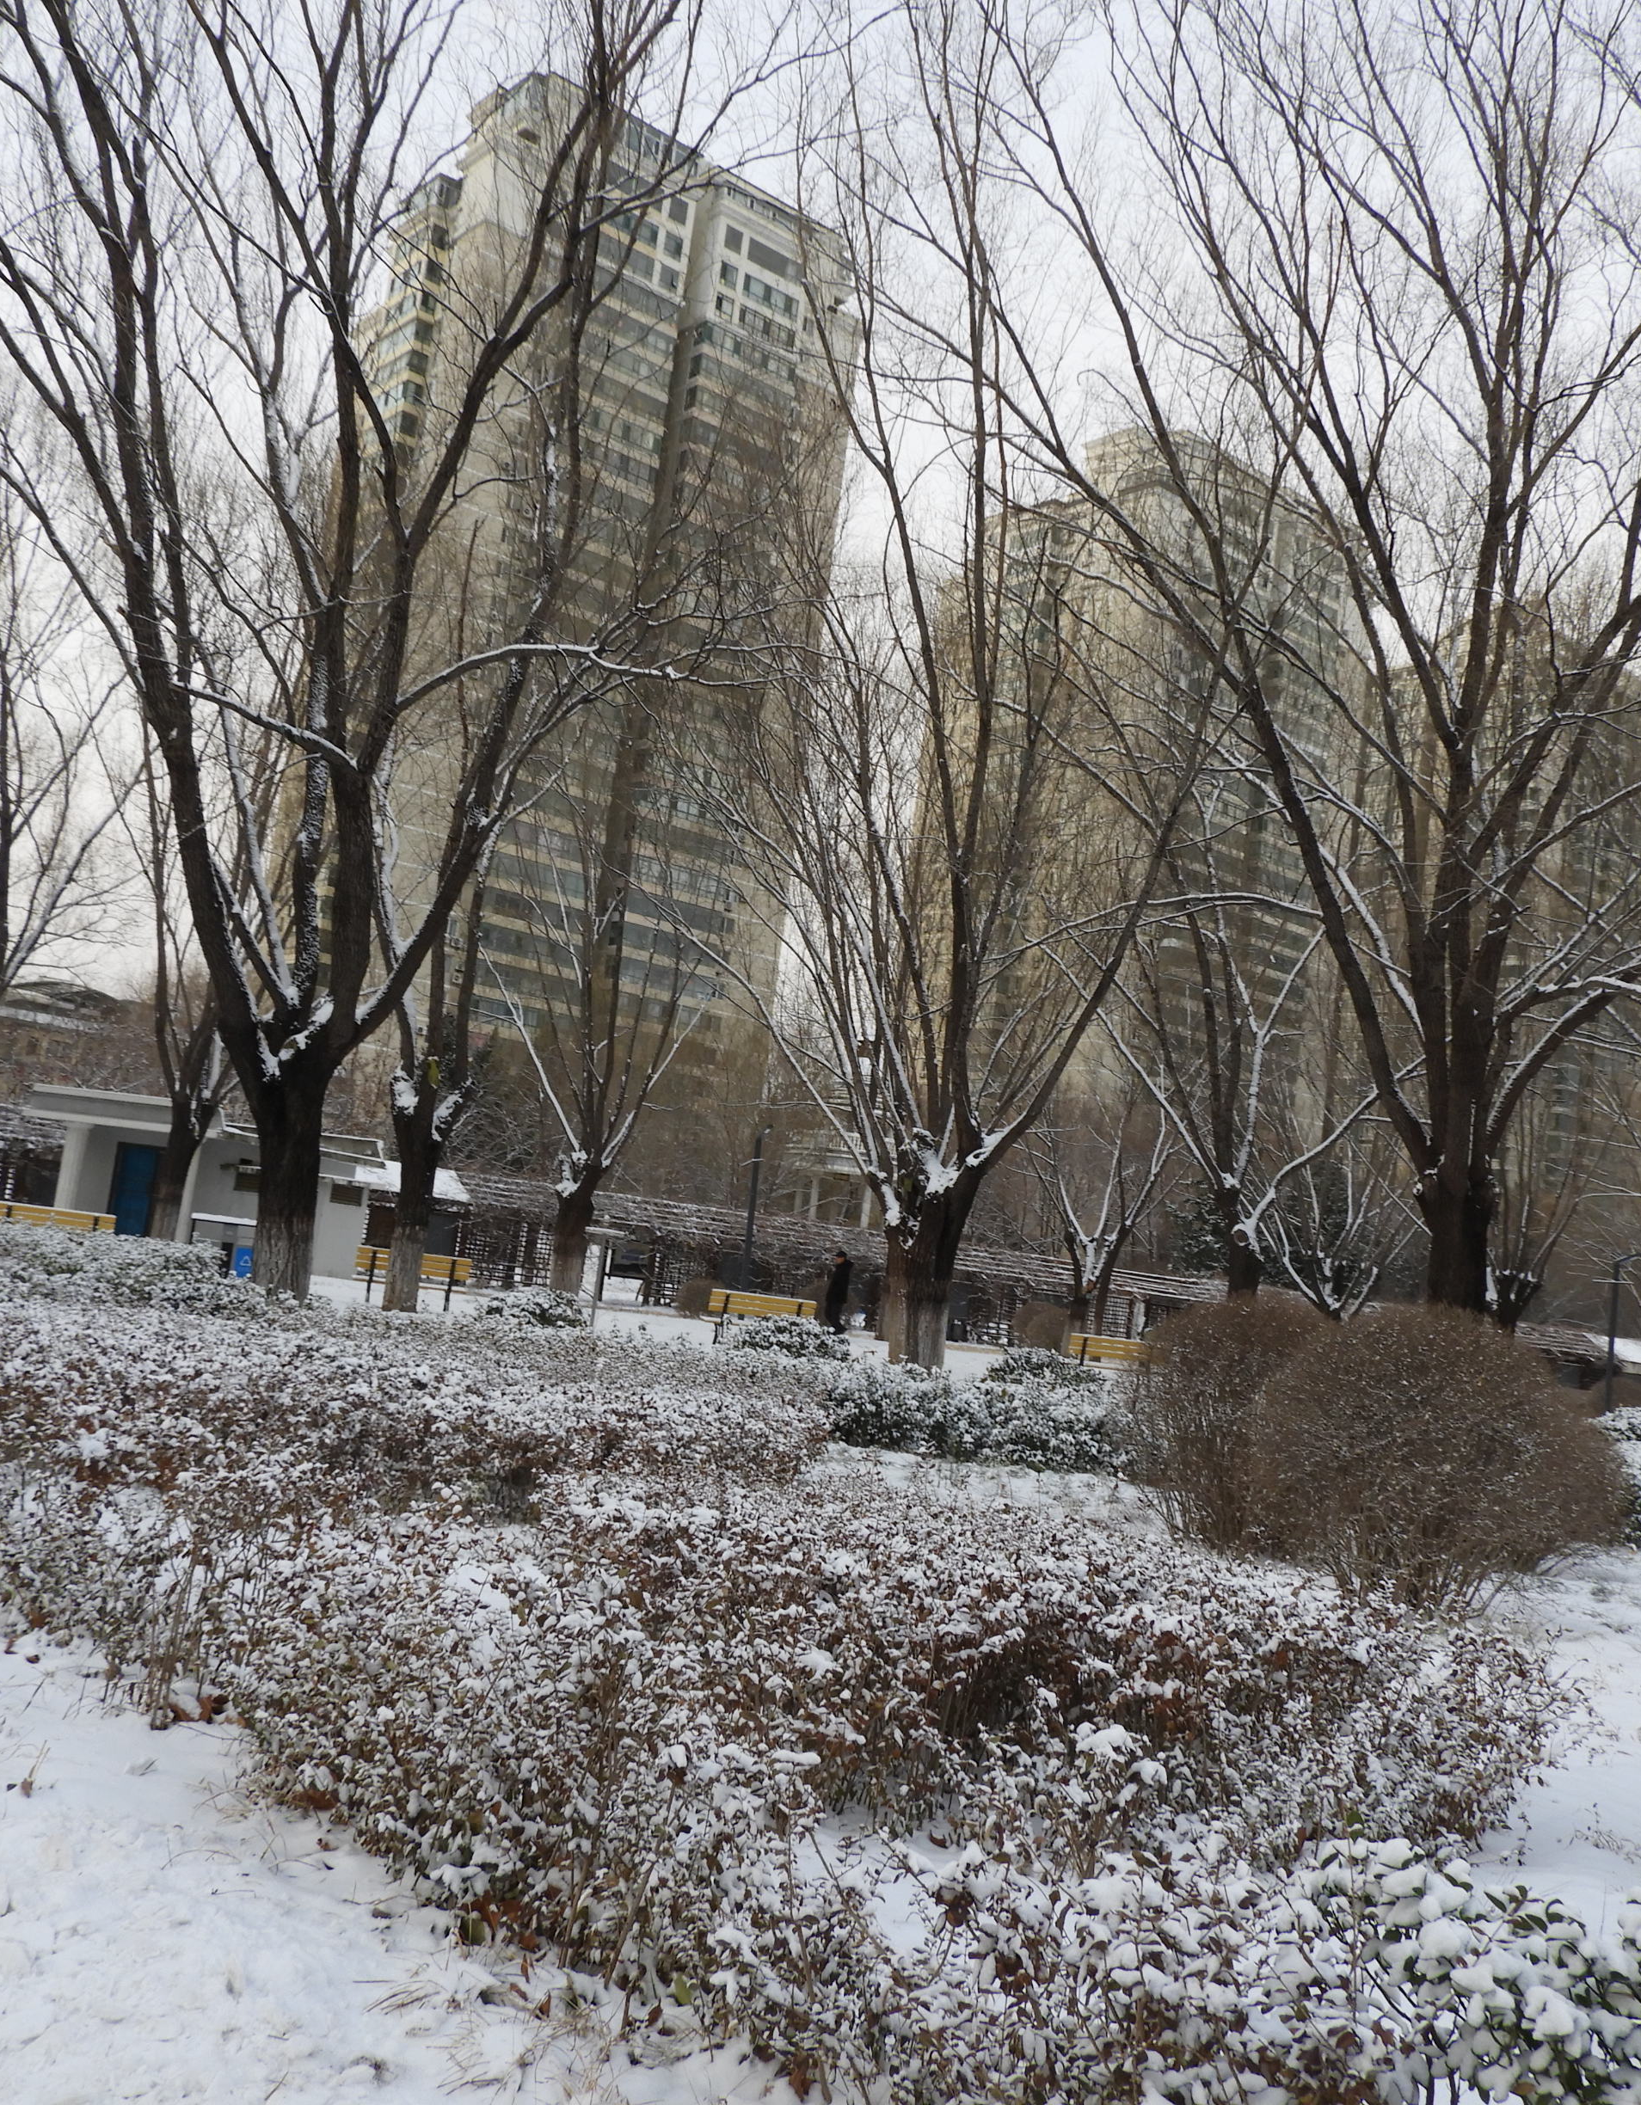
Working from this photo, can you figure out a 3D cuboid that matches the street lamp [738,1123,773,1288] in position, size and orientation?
[{"bbox_3d":[-1.379,3.599,41.213,0.550,4.150,0.300,7,-6,0],"label":"street lamp"}]

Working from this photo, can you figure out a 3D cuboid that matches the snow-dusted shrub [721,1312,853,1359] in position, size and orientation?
[{"bbox_3d":[-0.496,4.041,27.500,1.850,0.660,1.600,7,-6,-1],"label":"snow-dusted shrub"}]

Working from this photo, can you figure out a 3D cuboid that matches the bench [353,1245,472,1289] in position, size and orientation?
[{"bbox_3d":[-6.319,3.549,30.200,1.760,0.820,0.580,8,-6,-12],"label":"bench"}]

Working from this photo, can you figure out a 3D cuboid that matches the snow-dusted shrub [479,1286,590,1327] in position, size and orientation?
[{"bbox_3d":[-4.136,3.656,28.235,1.450,0.680,1.350,8,-6,-7],"label":"snow-dusted shrub"}]

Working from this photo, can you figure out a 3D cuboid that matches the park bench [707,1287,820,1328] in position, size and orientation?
[{"bbox_3d":[-0.877,4.136,29.441,1.650,0.800,0.600,9,-6,-14],"label":"park bench"}]

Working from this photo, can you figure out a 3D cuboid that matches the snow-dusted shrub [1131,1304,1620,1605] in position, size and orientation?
[{"bbox_3d":[3.593,2.486,12.487,2.750,1.700,2.400,5,-6,17],"label":"snow-dusted shrub"}]

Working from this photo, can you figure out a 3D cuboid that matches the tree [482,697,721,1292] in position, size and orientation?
[{"bbox_3d":[-3.849,-0.727,35.054,3.900,10.800,3.900,7,-6,0],"label":"tree"}]

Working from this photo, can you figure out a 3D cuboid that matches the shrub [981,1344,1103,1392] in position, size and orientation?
[{"bbox_3d":[2.945,4.251,25.500,1.600,0.650,1.500,6,-6,6],"label":"shrub"}]

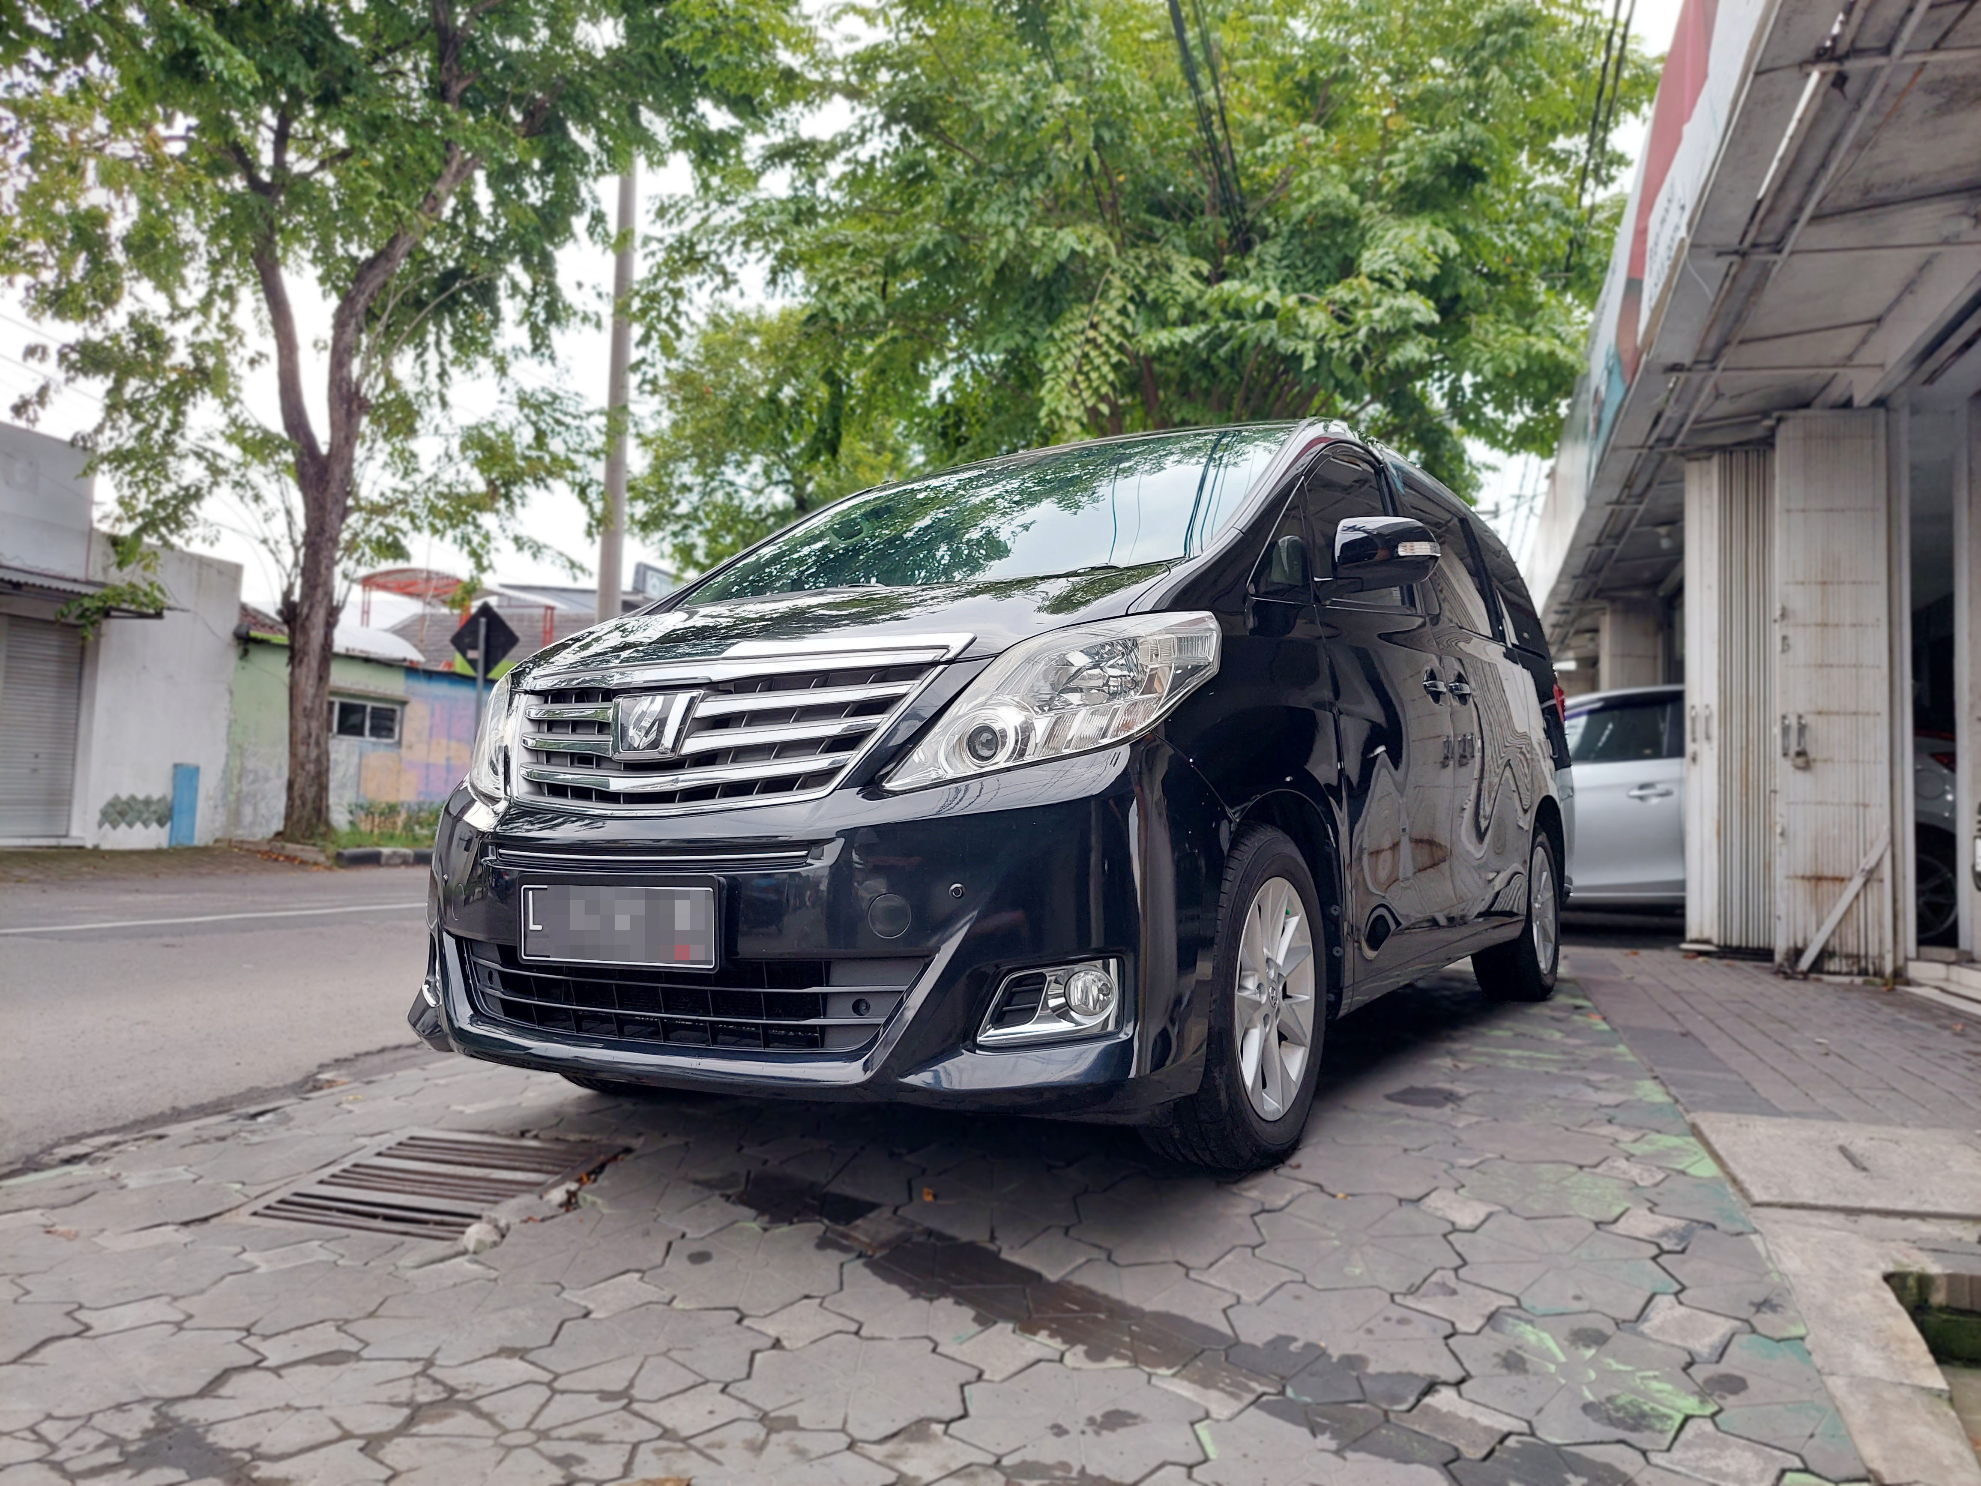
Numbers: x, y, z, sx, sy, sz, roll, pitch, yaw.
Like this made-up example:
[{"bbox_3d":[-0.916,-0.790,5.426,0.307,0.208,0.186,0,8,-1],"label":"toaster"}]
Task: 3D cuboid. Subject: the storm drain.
[{"bbox_3d":[-1.042,0.840,2.605,0.480,0.040,0.600,0,-3,10],"label":"storm drain"}]

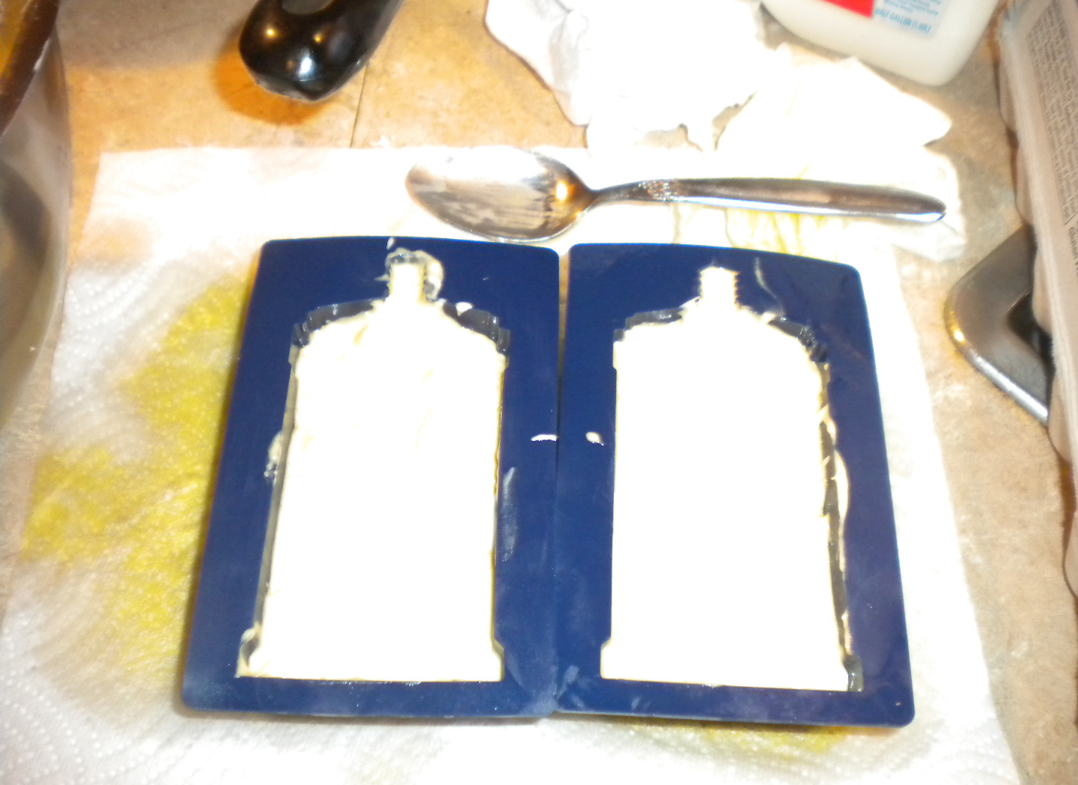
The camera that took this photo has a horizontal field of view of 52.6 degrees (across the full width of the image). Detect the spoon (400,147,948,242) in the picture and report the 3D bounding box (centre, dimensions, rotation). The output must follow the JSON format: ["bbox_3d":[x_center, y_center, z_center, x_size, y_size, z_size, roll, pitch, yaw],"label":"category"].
[{"bbox_3d":[0.047,-0.067,0.376,0.185,0.020,0.041,3,61,2],"label":"spoon"}]

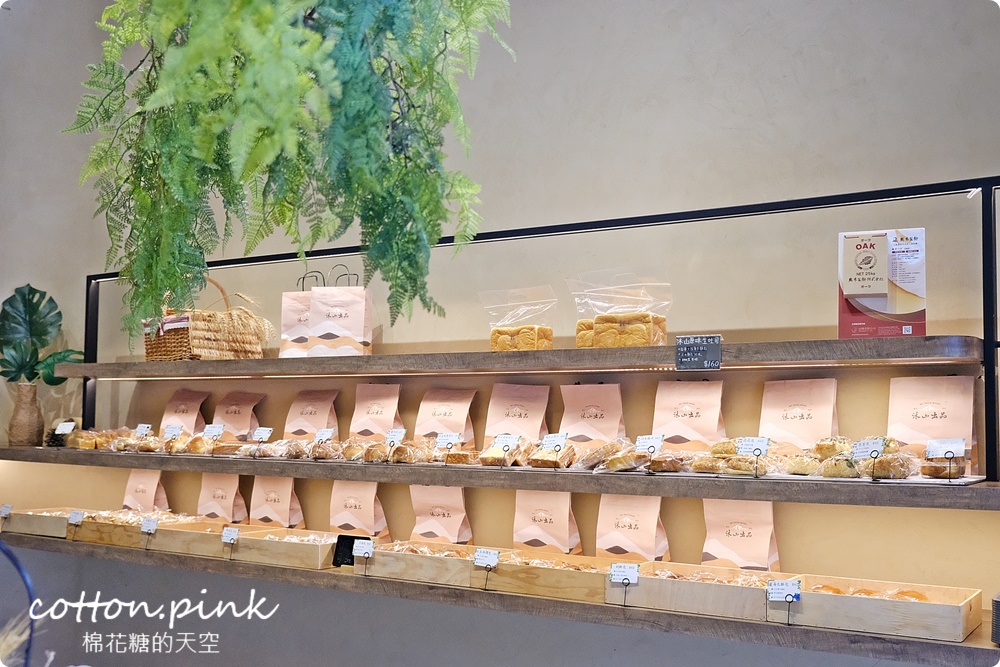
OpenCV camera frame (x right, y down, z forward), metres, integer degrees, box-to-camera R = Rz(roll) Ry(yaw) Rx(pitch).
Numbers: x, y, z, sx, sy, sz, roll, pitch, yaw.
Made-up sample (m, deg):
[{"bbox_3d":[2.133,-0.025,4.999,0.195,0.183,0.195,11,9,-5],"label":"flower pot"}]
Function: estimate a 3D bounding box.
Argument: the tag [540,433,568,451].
[{"bbox_3d":[0.168,0.332,2.735,0.081,0.053,0.006,-3,-31,29],"label":"tag"}]

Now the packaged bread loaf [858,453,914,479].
[{"bbox_3d":[1.030,0.353,2.375,0.125,0.062,0.105,-3,-5,29],"label":"packaged bread loaf"}]

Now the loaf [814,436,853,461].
[{"bbox_3d":[0.923,0.319,2.467,0.098,0.060,0.097,-3,-5,30],"label":"loaf"}]

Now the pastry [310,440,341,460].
[{"bbox_3d":[-0.654,0.438,3.312,0.100,0.060,0.100,-3,-5,29],"label":"pastry"}]

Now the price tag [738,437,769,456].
[{"bbox_3d":[0.675,0.303,2.371,0.086,0.050,0.008,-3,-35,30],"label":"price tag"}]

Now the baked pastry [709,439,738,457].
[{"bbox_3d":[0.597,0.304,2.353,0.080,0.043,0.080,-3,-5,30],"label":"baked pastry"}]

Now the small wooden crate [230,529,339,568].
[{"bbox_3d":[-0.741,0.776,3.246,0.440,0.082,0.270,-3,-5,30],"label":"small wooden crate"}]

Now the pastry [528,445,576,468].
[{"bbox_3d":[0.147,0.353,2.542,0.110,0.055,0.110,-3,-5,30],"label":"pastry"}]

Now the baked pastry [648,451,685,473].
[{"bbox_3d":[0.502,0.388,2.682,0.100,0.055,0.090,-3,-5,29],"label":"baked pastry"}]

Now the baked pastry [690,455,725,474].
[{"bbox_3d":[0.545,0.341,2.311,0.080,0.045,0.080,-3,-5,30],"label":"baked pastry"}]

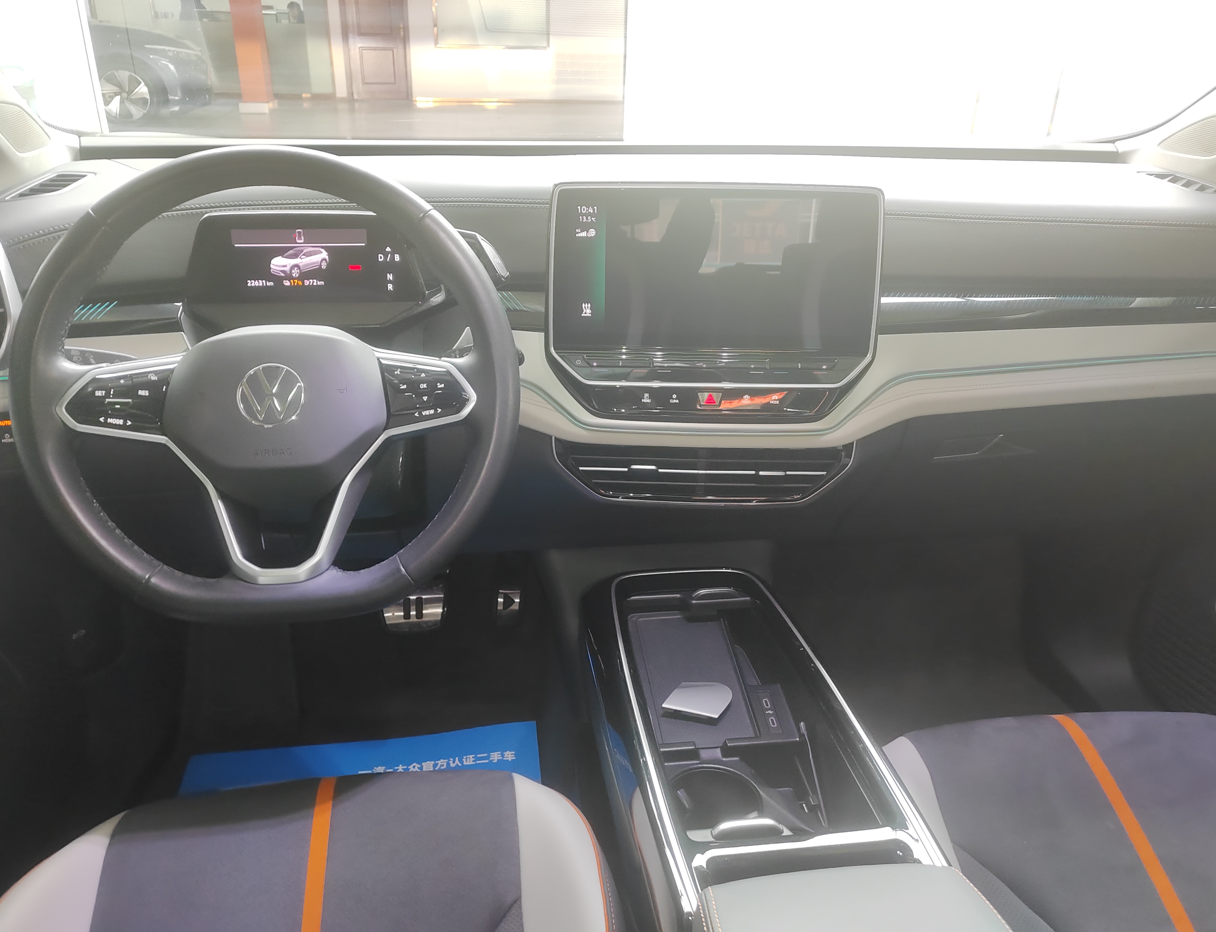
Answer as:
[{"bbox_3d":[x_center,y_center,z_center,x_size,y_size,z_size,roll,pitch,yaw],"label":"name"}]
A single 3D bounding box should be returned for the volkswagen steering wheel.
[{"bbox_3d":[-0.258,-0.064,0.765,0.372,0.362,0.085,-3,-2,-10],"label":"volkswagen steering wheel"}]

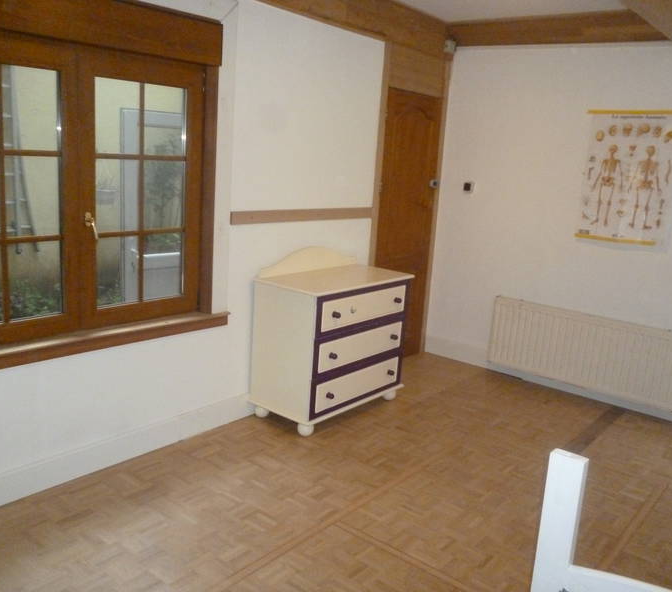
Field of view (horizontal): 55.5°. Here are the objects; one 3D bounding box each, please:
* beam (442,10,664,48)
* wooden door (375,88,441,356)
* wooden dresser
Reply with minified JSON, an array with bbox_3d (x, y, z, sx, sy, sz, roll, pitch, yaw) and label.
[{"bbox_3d":[1.452,-1.810,4.361,1.539,0.171,0.080,13,16,38],"label":"beam"},{"bbox_3d":[0.507,-0.473,4.826,0.040,2.040,0.731,13,16,38],"label":"wooden door"},{"bbox_3d":[-0.004,0.222,3.956,0.479,1.000,0.980,13,16,38],"label":"wooden dresser"}]

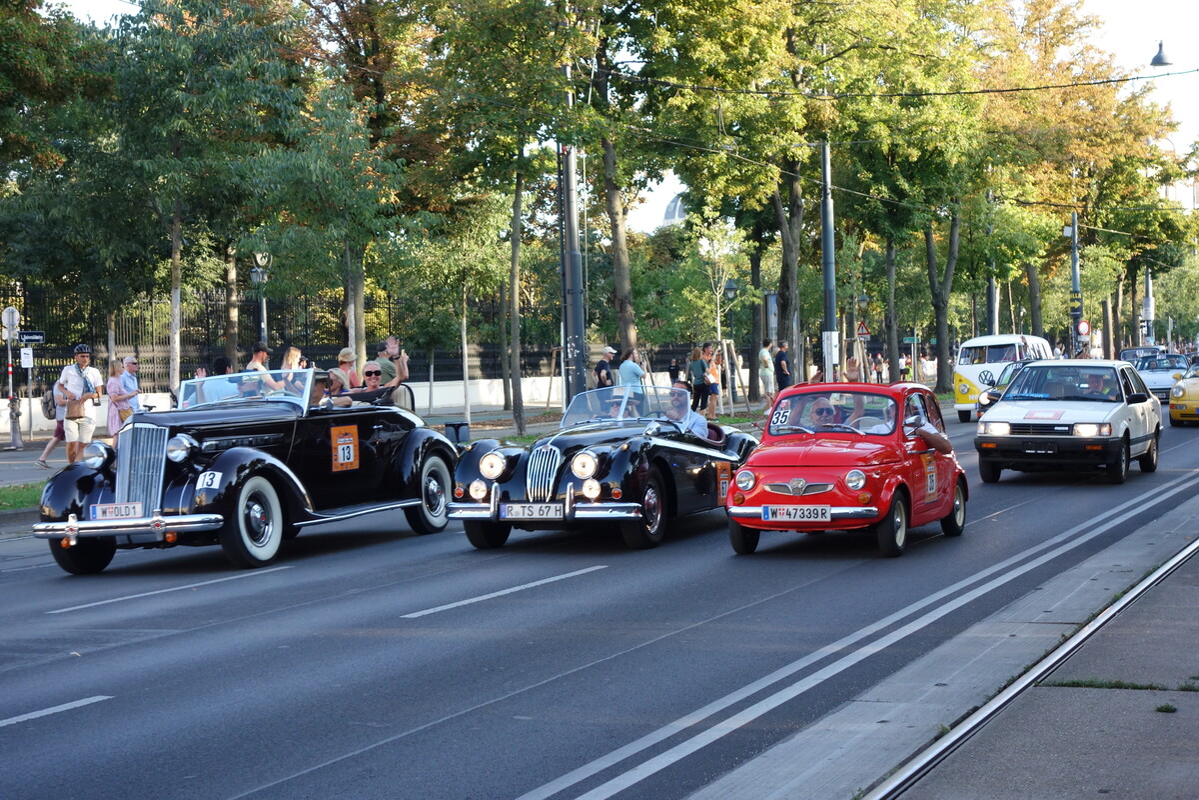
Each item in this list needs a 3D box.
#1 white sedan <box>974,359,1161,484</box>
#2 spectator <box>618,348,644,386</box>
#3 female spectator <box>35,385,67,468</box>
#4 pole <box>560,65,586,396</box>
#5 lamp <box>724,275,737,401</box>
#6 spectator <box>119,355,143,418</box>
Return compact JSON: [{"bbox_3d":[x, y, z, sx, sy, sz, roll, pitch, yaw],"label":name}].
[{"bbox_3d":[5.660,0.227,25.150,1.645,1.390,4.200,-1,1,22],"label":"white sedan"},{"bbox_3d":[0.623,-0.126,40.012,0.360,1.730,0.500,-2,1,-32],"label":"spectator"},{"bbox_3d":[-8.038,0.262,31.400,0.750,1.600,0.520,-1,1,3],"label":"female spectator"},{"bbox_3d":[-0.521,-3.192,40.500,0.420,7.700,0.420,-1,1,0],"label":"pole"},{"bbox_3d":[4.164,-1.856,65.500,0.440,3.850,0.440,-1,1,0],"label":"lamp"},{"bbox_3d":[-7.564,0.160,34.012,0.330,1.730,0.480,-1,1,13],"label":"spectator"}]

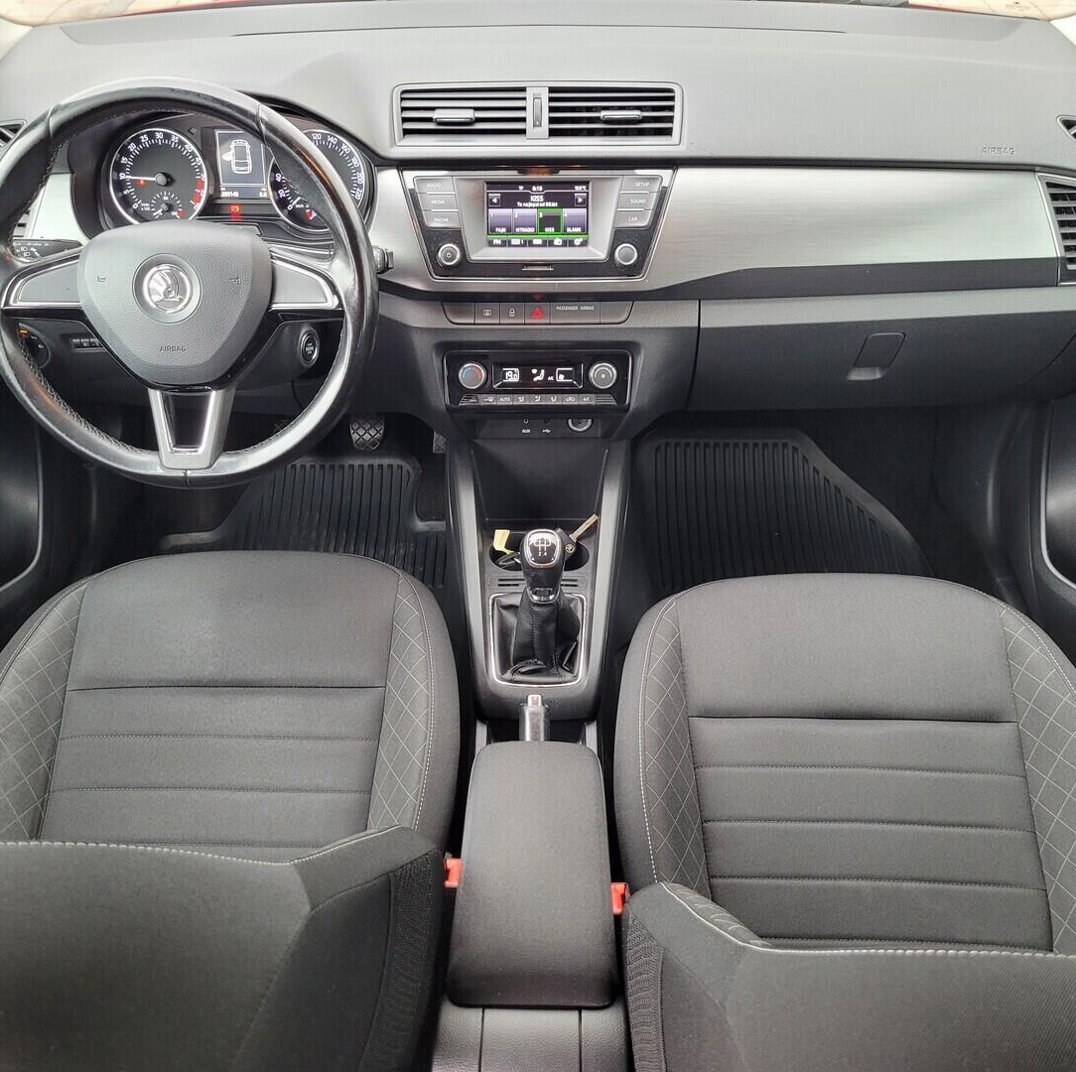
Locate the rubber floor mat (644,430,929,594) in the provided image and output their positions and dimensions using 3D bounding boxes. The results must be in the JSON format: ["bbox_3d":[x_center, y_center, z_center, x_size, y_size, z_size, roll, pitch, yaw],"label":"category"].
[{"bbox_3d":[0.388,0.074,1.582,0.460,0.070,0.560,0,55,0],"label":"rubber floor mat"}]

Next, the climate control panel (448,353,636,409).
[{"bbox_3d":[0.000,-0.178,1.214,0.206,0.068,0.030,0,21,0],"label":"climate control panel"}]

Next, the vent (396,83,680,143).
[{"bbox_3d":[0.000,-0.444,1.135,0.295,0.059,0.030,0,14,0],"label":"vent"}]

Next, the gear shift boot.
[{"bbox_3d":[0.000,0.061,1.240,0.100,0.175,0.130,0,39,0],"label":"gear shift boot"}]

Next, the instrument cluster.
[{"bbox_3d":[-0.317,-0.379,1.140,0.275,0.128,0.060,0,17,0],"label":"instrument cluster"}]

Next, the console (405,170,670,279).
[{"bbox_3d":[-0.001,-0.337,1.159,0.277,0.111,0.040,0,21,0],"label":"console"}]

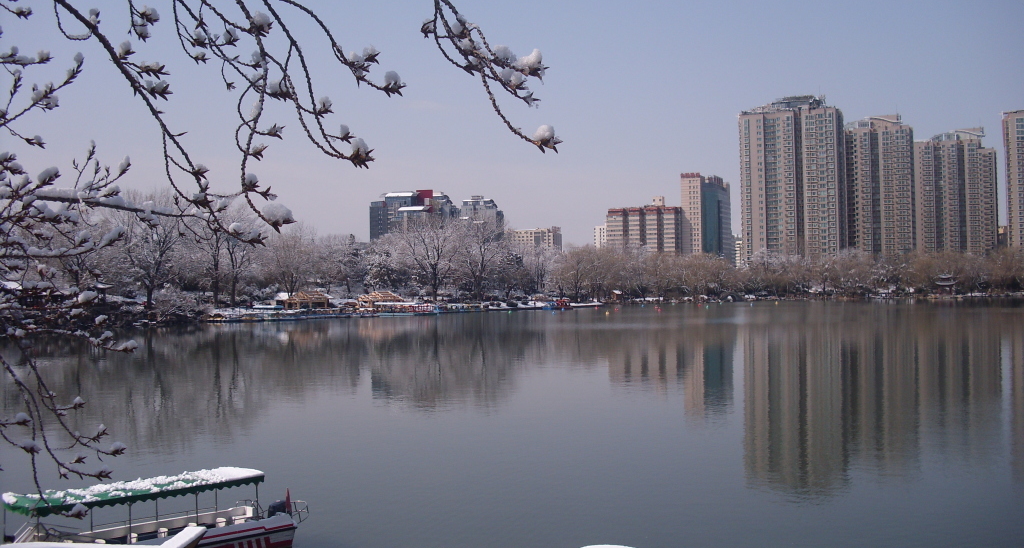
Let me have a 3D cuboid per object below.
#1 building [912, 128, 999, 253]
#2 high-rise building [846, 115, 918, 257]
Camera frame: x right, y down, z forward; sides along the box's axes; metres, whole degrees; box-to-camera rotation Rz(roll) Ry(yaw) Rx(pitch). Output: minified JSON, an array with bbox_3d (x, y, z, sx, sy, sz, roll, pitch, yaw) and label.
[{"bbox_3d":[243.770,-34.970,584.000,41.300,83.490,20.000,0,0,25],"label":"building"},{"bbox_3d":[179.930,-35.150,536.000,42.480,83.650,20.000,0,0,25],"label":"high-rise building"}]

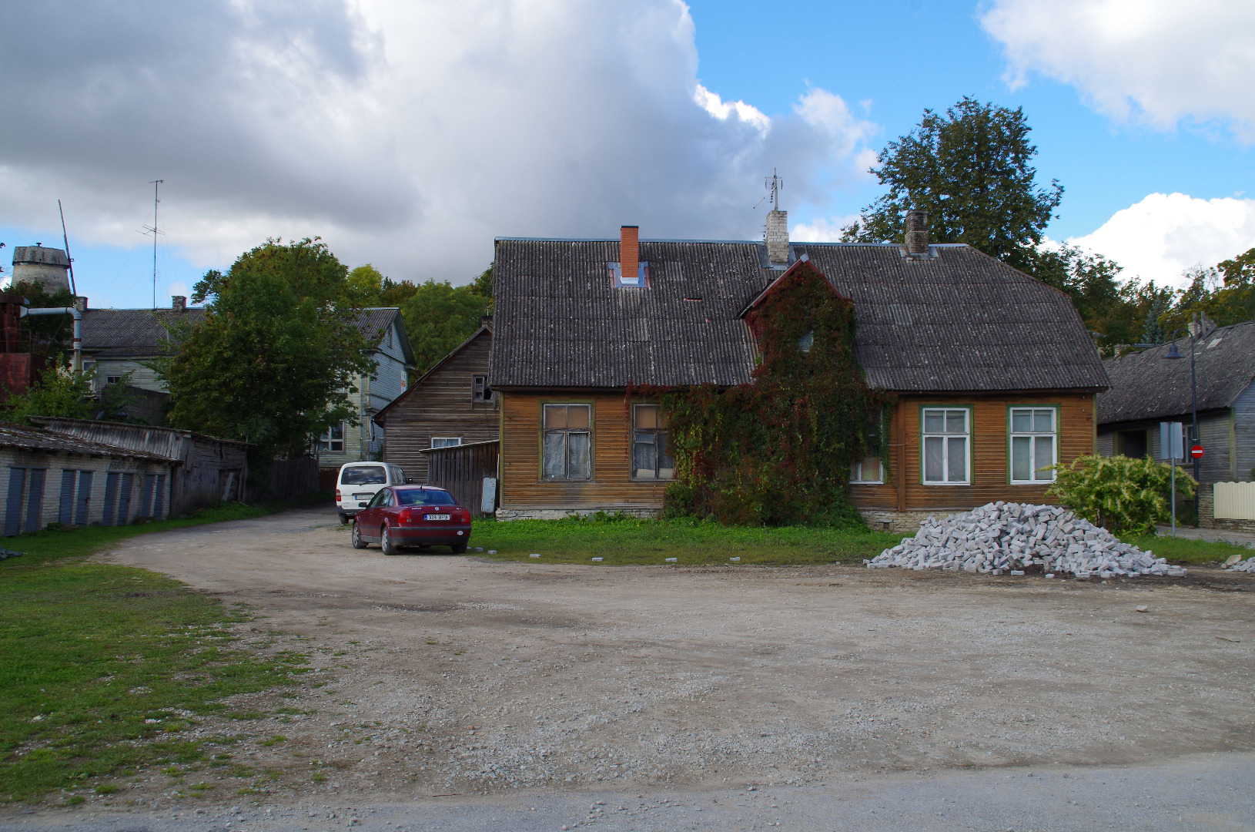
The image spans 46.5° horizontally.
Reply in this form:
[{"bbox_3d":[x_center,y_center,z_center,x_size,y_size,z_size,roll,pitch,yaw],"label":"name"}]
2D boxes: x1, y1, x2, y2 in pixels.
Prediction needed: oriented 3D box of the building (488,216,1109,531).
[{"bbox_3d":[4.650,-1.353,47.004,17.700,9.800,11.400,0,-3,-3],"label":"building"}]

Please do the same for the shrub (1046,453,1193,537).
[{"bbox_3d":[13.816,2.182,40.844,4.200,2.250,3.200,0,-3,-3],"label":"shrub"}]

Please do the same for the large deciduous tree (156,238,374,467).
[{"bbox_3d":[-18.492,-2.426,75.177,11.200,13.300,10.500,0,-2,0],"label":"large deciduous tree"}]

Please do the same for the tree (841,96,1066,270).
[{"bbox_3d":[15.124,-5.228,68.293,10.200,19.000,10.000,0,-2,0],"label":"tree"}]

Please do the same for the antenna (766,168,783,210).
[{"bbox_3d":[4.640,-7.159,46.306,0.560,1.340,0.500,0,-2,0],"label":"antenna"}]

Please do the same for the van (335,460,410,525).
[{"bbox_3d":[-8.470,2.610,49.033,1.710,1.980,4.600,0,-2,-1],"label":"van"}]

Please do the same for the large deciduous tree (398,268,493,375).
[{"bbox_3d":[-13.369,-2.886,108.229,8.500,15.000,8.500,0,-2,0],"label":"large deciduous tree"}]

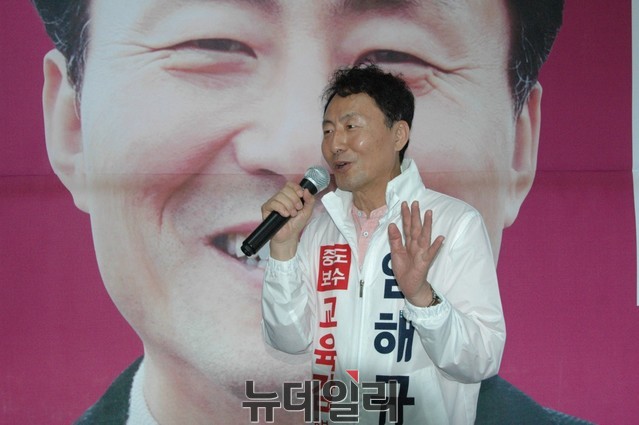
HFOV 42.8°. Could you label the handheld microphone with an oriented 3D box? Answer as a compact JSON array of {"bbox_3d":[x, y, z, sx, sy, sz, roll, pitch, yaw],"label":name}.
[{"bbox_3d":[-0.067,-0.004,1.605,0.052,0.237,0.052,44,-12,0],"label":"handheld microphone"}]

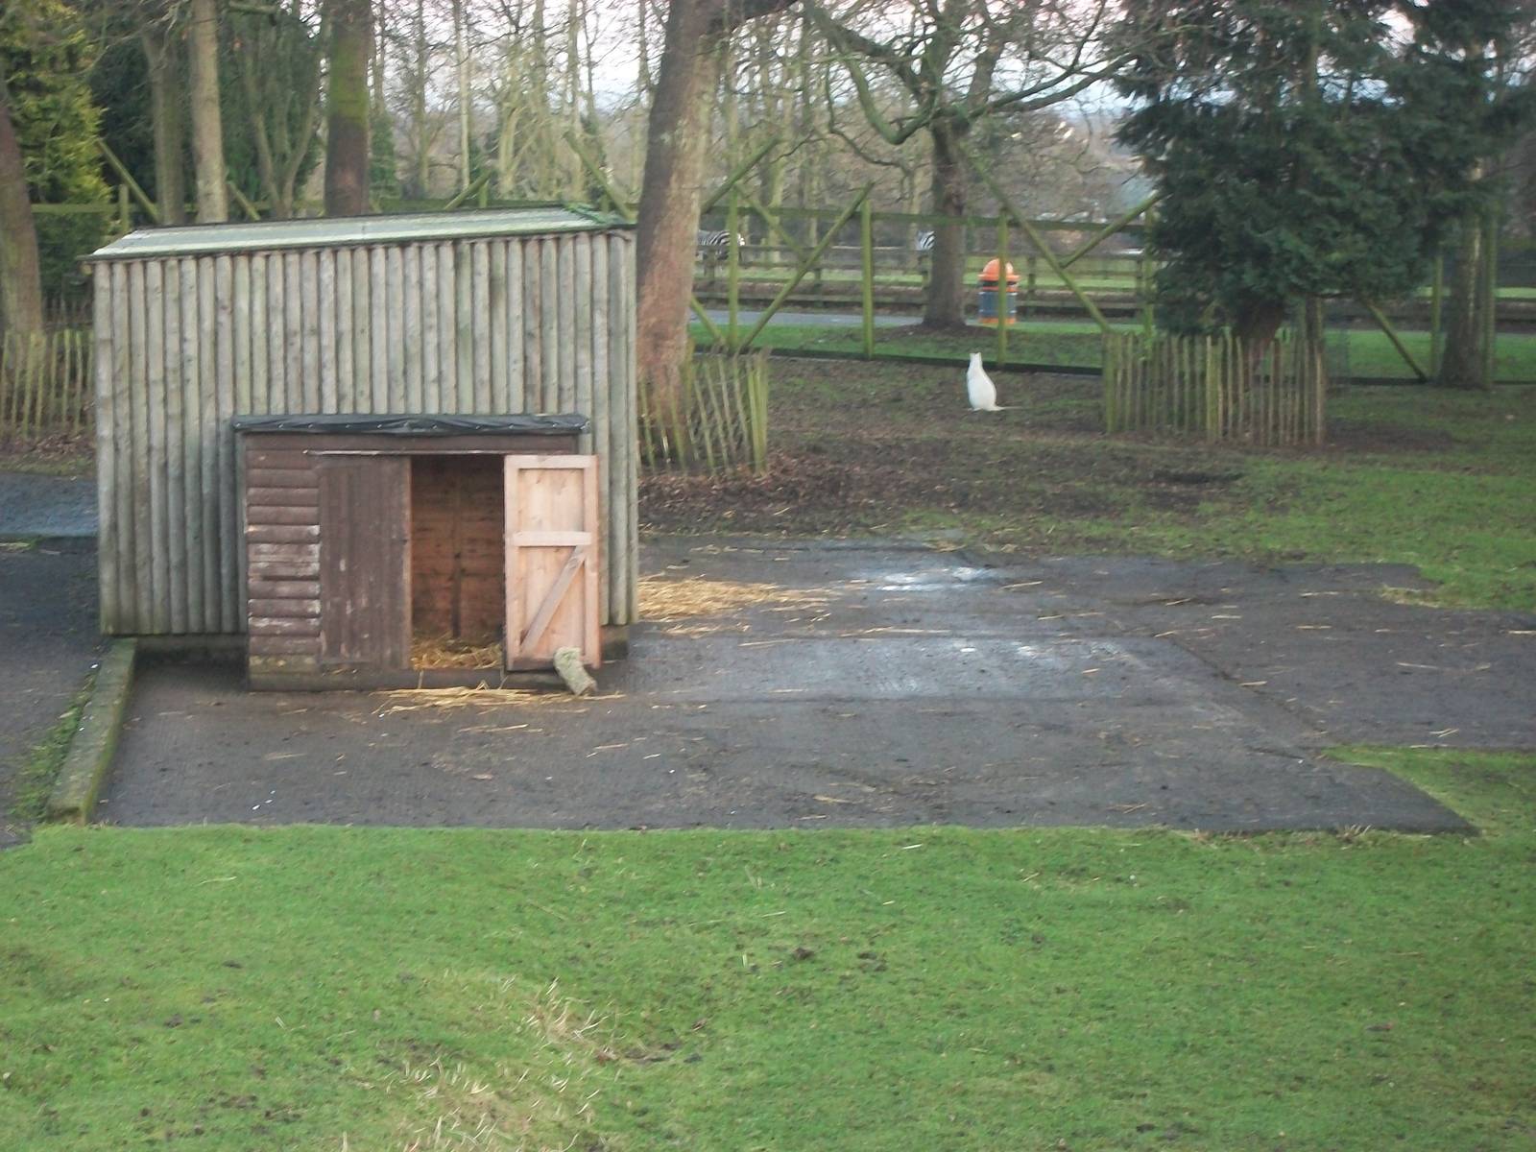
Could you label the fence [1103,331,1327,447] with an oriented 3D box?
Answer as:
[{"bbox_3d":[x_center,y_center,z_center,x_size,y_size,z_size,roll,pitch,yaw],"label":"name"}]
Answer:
[{"bbox_3d":[4.870,-2.070,46.500,2.100,1.130,1.400,1,7,12],"label":"fence"}]

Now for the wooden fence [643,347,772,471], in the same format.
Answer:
[{"bbox_3d":[-0.980,-1.670,43.000,1.800,1.130,1.600,0,7,3],"label":"wooden fence"}]

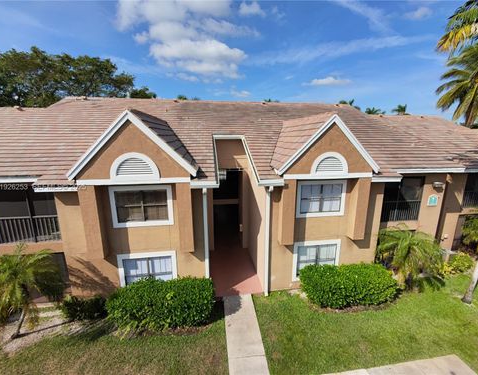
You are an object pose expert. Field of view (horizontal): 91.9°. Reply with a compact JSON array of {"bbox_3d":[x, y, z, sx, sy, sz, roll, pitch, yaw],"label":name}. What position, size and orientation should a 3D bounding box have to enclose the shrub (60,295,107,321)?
[{"bbox_3d":[-5.733,4.672,8.925,1.550,0.800,0.650,-2,12,-10],"label":"shrub"}]

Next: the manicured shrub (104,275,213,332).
[{"bbox_3d":[-2.800,4.462,8.700,3.560,1.270,1.150,-2,12,-10],"label":"manicured shrub"}]

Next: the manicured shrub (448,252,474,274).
[{"bbox_3d":[11.690,3.943,12.244,1.150,0.720,0.700,-2,12,-10],"label":"manicured shrub"}]

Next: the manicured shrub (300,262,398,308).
[{"bbox_3d":[4.563,4.196,9.935,3.600,1.220,1.200,-2,12,-10],"label":"manicured shrub"}]

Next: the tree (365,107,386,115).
[{"bbox_3d":[26.615,-9.354,46.300,4.600,13.100,4.600,-2,12,-10],"label":"tree"}]

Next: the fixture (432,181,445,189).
[{"bbox_3d":[9.456,-0.118,11.021,0.420,0.250,0.280,-2,12,-10],"label":"fixture"}]

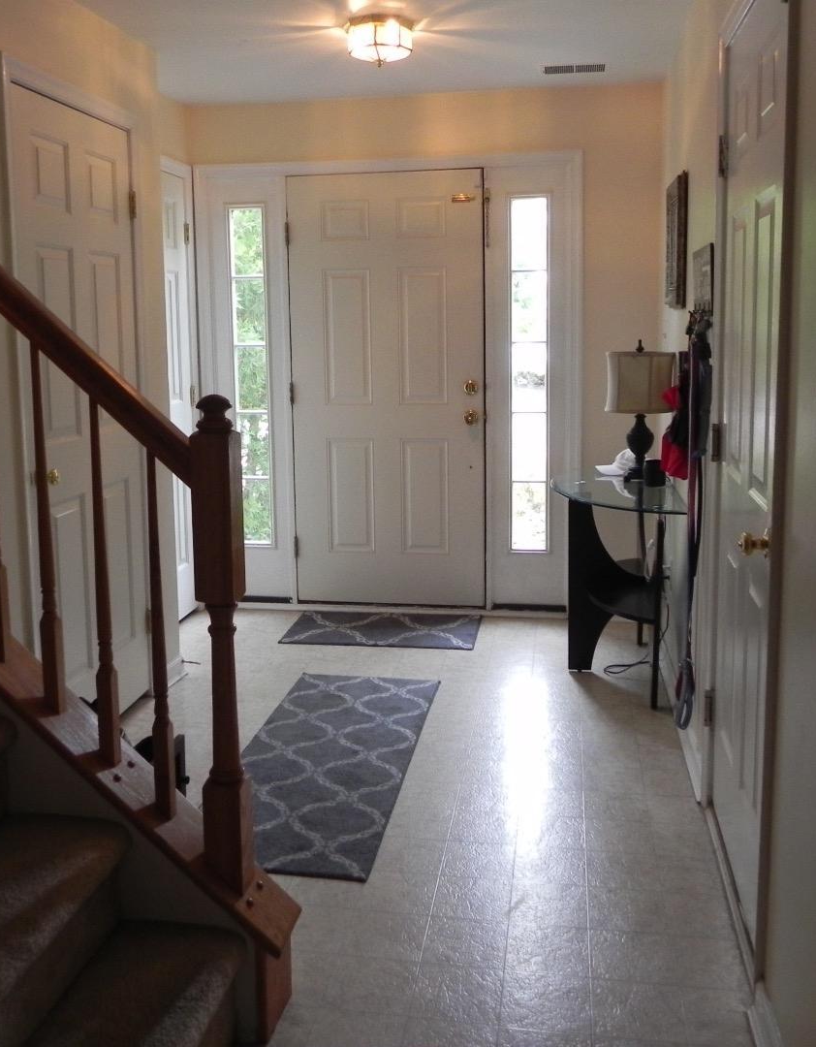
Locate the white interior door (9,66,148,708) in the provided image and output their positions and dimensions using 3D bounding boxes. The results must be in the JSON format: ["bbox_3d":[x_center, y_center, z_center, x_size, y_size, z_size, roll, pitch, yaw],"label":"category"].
[{"bbox_3d":[-1.043,-0.314,3.385,0.040,1.980,0.790,0,9,8],"label":"white interior door"}]

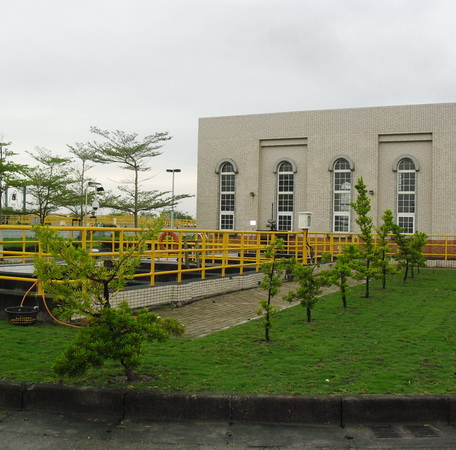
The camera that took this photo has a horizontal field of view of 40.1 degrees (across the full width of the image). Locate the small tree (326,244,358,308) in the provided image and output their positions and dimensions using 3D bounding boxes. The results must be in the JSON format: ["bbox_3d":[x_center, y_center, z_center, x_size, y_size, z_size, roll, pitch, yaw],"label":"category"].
[{"bbox_3d":[2.312,1.047,12.678,0.671,1.301,0.671,1,-1,0],"label":"small tree"}]

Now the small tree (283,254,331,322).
[{"bbox_3d":[1.315,1.080,10.577,0.814,1.159,0.750,1,-1,0],"label":"small tree"}]

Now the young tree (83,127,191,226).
[{"bbox_3d":[-6.905,-2.844,48.032,8.154,9.465,7.400,1,-1,0],"label":"young tree"}]

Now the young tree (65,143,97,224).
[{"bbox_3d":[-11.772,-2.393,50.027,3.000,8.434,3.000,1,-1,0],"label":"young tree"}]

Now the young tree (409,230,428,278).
[{"bbox_3d":[6.700,1.039,21.979,0.757,1.656,0.757,1,-1,0],"label":"young tree"}]

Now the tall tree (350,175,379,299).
[{"bbox_3d":[3.208,0.296,14.671,0.682,2.873,0.682,1,-1,0],"label":"tall tree"}]

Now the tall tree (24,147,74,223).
[{"bbox_3d":[-14.707,-2.316,51.026,4.300,8.198,4.300,1,-1,0],"label":"tall tree"}]

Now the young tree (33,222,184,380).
[{"bbox_3d":[-1.225,0.773,6.322,1.542,1.597,1.300,1,-1,0],"label":"young tree"}]

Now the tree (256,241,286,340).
[{"bbox_3d":[0.584,0.907,8.671,0.403,1.440,0.403,1,-1,0],"label":"tree"}]

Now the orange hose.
[{"bbox_3d":[-2.772,1.249,9.800,1.000,0.740,0.500,1,-1,24],"label":"orange hose"}]

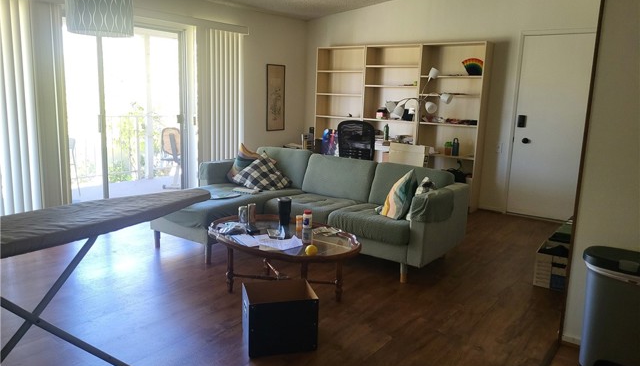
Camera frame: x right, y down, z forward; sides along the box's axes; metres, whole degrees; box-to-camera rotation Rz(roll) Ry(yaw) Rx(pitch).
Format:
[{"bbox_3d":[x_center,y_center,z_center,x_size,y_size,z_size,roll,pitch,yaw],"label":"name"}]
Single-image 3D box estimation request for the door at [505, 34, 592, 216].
[{"bbox_3d":[2.698,-0.594,5.467,0.900,2.060,0.050,9,13,36],"label":"door"}]

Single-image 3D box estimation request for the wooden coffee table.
[{"bbox_3d":[-0.241,0.554,3.256,1.160,0.450,0.720,9,13,36],"label":"wooden coffee table"}]

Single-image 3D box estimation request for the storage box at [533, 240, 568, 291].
[{"bbox_3d":[1.841,0.637,3.638,0.320,0.260,0.390,9,13,36],"label":"storage box"}]

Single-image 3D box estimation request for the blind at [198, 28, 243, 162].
[{"bbox_3d":[-1.241,-0.849,6.115,0.100,2.070,0.700,9,13,36],"label":"blind"}]

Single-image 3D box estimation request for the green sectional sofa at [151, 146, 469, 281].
[{"bbox_3d":[-0.123,0.202,4.201,2.310,0.810,1.560,9,13,36],"label":"green sectional sofa"}]

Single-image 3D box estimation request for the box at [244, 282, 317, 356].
[{"bbox_3d":[-0.224,0.739,2.670,0.355,0.298,0.295,-1,11,-14],"label":"box"}]

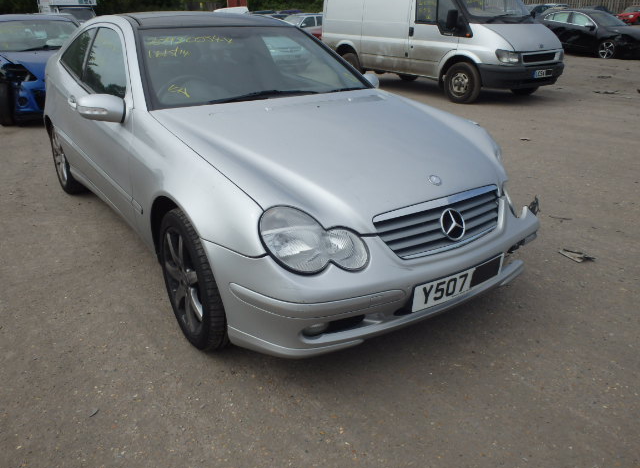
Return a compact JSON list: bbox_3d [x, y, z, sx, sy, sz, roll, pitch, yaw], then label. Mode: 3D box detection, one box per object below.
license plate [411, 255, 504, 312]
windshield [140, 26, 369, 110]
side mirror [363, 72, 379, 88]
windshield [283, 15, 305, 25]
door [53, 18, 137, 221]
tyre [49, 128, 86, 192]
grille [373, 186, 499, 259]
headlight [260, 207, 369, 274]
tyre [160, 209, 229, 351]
[{"bbox_3d":[0.558,0.187,2.052,0.520,0.111,0.025,-15,24,-33],"label":"license plate"},{"bbox_3d":[-0.374,-1.014,2.970,1.420,0.150,0.770,-15,59,-33],"label":"windshield"},{"bbox_3d":[0.333,-1.002,3.475,0.220,0.150,0.150,-15,27,-33],"label":"side mirror"},{"bbox_3d":[-1.328,-10.286,25.000,1.380,0.150,0.720,19,71,38],"label":"windshield"},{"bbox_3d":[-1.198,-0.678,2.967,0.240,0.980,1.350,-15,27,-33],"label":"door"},{"bbox_3d":[-2.062,-0.652,4.323,0.225,0.630,0.630,-15,27,-33],"label":"tyre"},{"bbox_3d":[0.508,-0.049,2.033,0.700,0.210,0.100,-15,7,-33],"label":"grille"},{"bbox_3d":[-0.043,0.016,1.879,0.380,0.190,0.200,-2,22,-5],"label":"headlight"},{"bbox_3d":[-0.485,0.184,2.277,0.225,0.630,0.630,-15,27,-33],"label":"tyre"}]

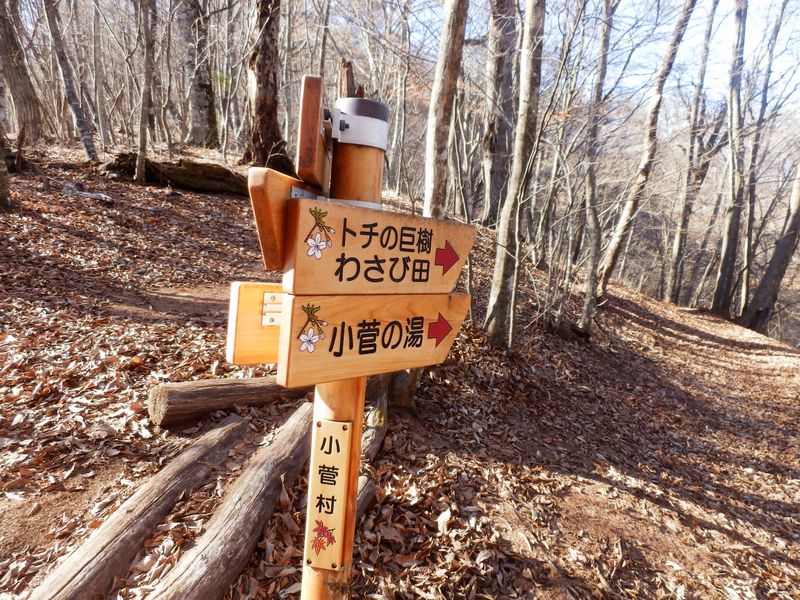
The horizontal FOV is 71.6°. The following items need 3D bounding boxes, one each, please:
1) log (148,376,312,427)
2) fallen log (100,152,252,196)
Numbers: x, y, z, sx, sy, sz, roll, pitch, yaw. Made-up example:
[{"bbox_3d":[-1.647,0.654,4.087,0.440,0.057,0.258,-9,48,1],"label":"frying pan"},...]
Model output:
[{"bbox_3d":[-0.914,0.592,3.376,1.080,0.200,0.210,4,4,-44],"label":"log"},{"bbox_3d":[-3.274,-1.863,8.200,2.150,0.380,0.440,7,5,-2],"label":"fallen log"}]

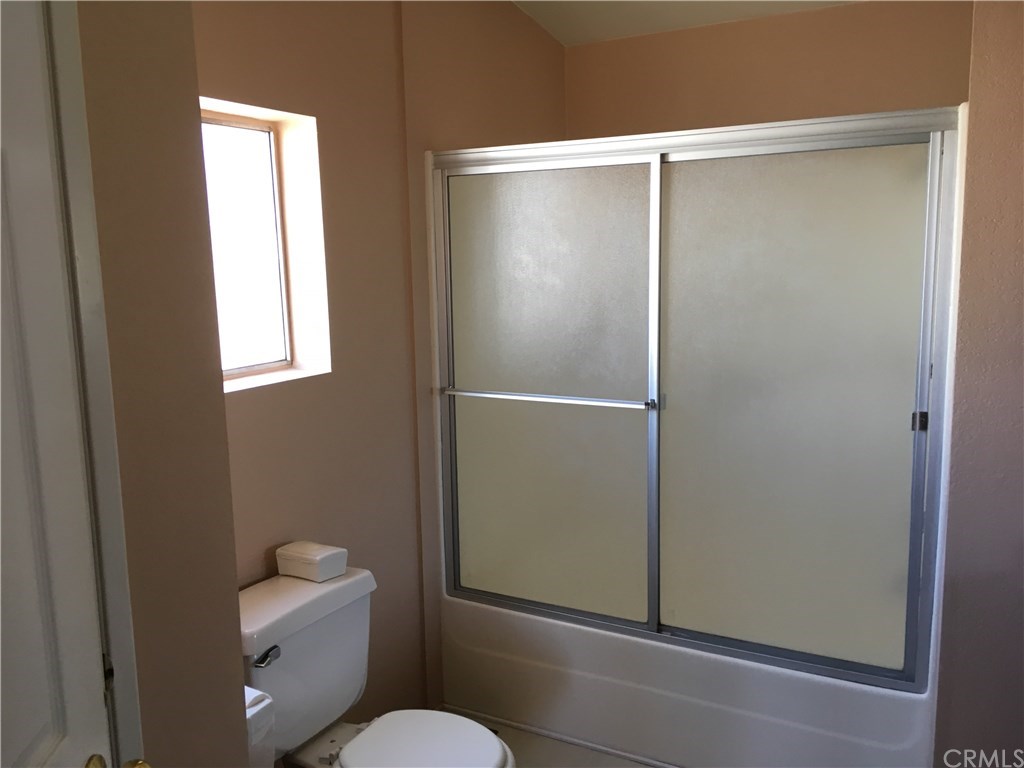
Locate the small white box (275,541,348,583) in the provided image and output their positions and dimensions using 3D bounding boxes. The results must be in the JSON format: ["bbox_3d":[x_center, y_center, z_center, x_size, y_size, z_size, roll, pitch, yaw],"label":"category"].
[{"bbox_3d":[-0.510,0.451,2.196,0.148,0.068,0.100,4,10,31],"label":"small white box"}]

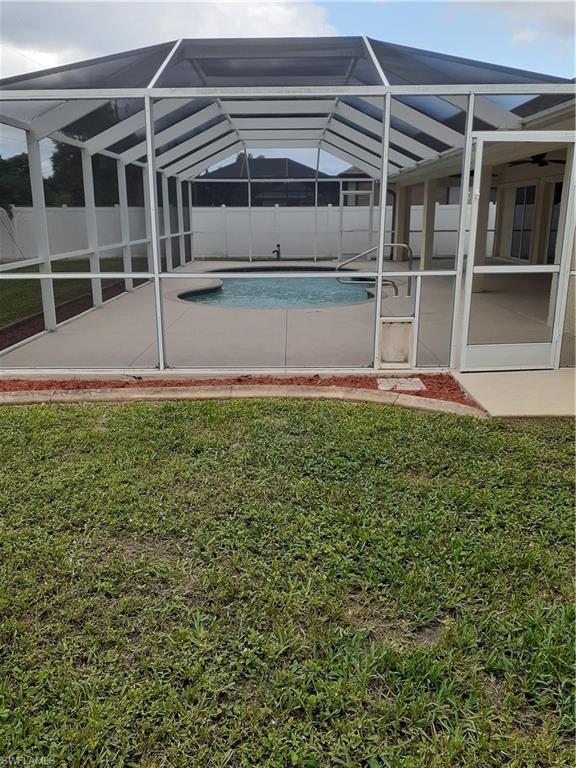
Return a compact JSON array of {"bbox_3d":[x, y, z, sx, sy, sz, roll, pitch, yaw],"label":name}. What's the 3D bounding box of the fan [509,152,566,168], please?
[{"bbox_3d":[4.637,-4.123,11.000,1.280,0.350,1.280,0,16,0],"label":"fan"}]

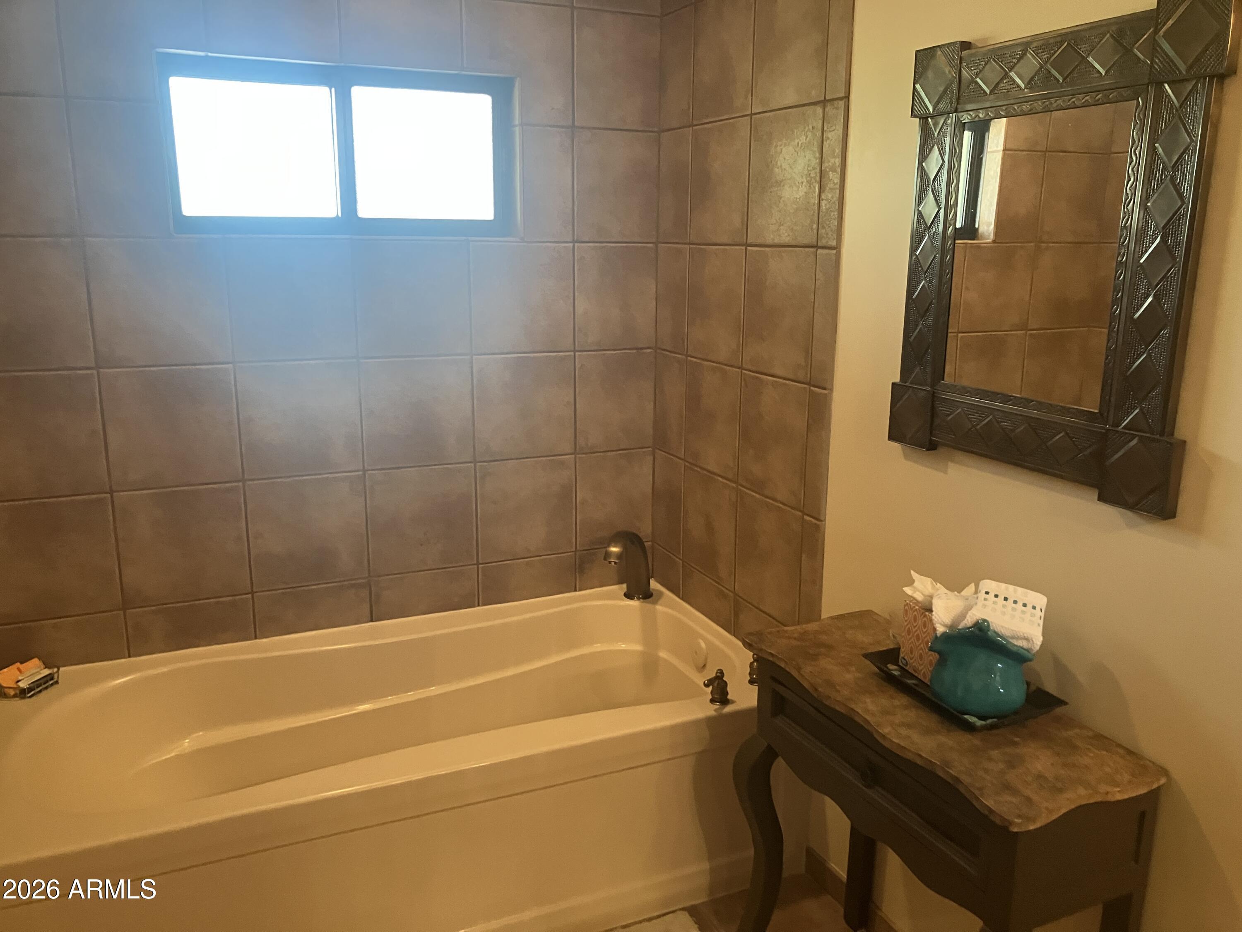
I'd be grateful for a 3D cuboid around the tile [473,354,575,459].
[{"bbox_3d":[-0.280,-0.176,2.933,0.307,0.305,0.010,-5,14,-24],"label":"tile"}]

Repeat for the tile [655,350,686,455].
[{"bbox_3d":[0.153,-0.191,3.047,0.010,0.310,0.191,-5,14,-23],"label":"tile"}]

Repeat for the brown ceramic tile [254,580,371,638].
[{"bbox_3d":[-0.855,0.395,2.794,0.305,0.123,0.010,-5,14,-24],"label":"brown ceramic tile"}]

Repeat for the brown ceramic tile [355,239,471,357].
[{"bbox_3d":[-0.562,-0.451,2.727,0.305,0.305,0.010,-5,14,-24],"label":"brown ceramic tile"}]

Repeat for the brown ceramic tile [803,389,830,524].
[{"bbox_3d":[0.466,-0.028,2.361,0.010,0.310,0.075,-5,14,-23],"label":"brown ceramic tile"}]

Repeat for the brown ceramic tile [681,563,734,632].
[{"bbox_3d":[0.251,0.381,2.904,0.010,0.126,0.302,-5,14,-24],"label":"brown ceramic tile"}]

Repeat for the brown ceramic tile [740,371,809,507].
[{"bbox_3d":[0.379,-0.068,2.491,0.010,0.304,0.306,-5,14,-23],"label":"brown ceramic tile"}]

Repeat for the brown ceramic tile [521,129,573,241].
[{"bbox_3d":[-0.202,-0.789,2.823,0.148,0.305,0.010,-5,14,-24],"label":"brown ceramic tile"}]

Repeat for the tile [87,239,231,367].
[{"bbox_3d":[-1.135,-0.399,2.486,0.307,0.305,0.010,-5,14,-24],"label":"tile"}]

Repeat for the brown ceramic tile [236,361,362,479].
[{"bbox_3d":[-0.851,-0.123,2.674,0.306,0.304,0.010,-5,14,-23],"label":"brown ceramic tile"}]

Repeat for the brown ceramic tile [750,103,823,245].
[{"bbox_3d":[0.387,-0.677,2.368,0.010,0.305,0.302,-5,14,-24],"label":"brown ceramic tile"}]

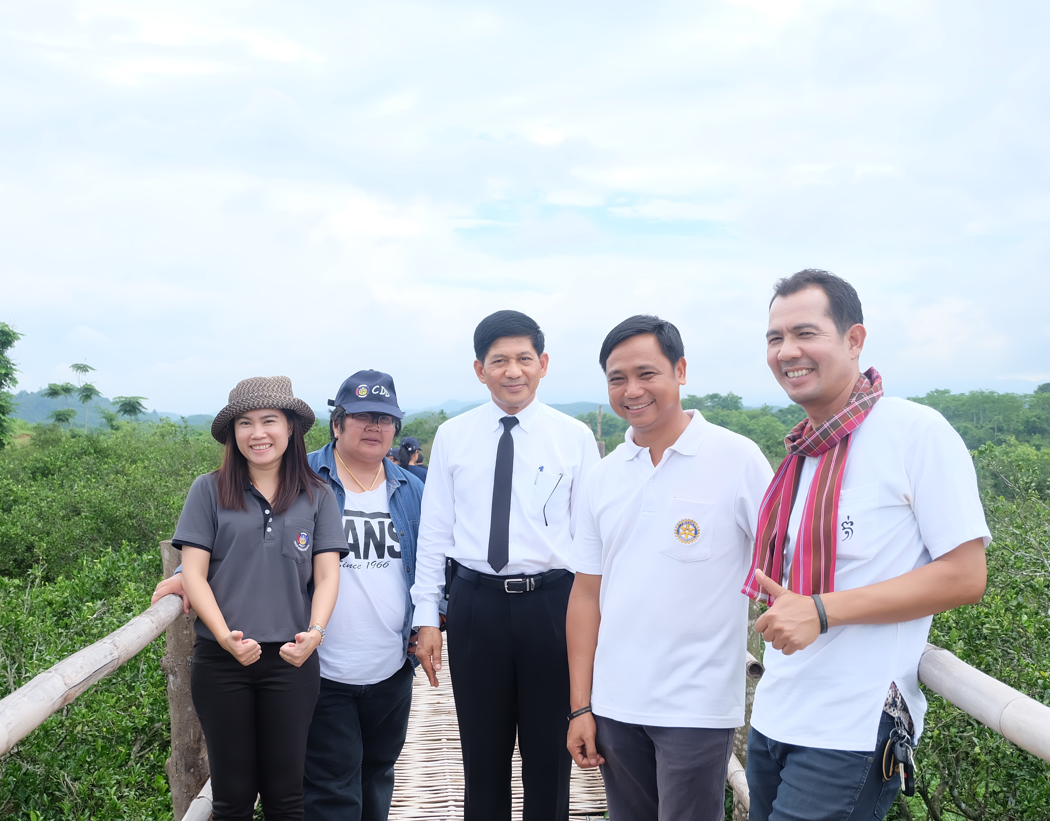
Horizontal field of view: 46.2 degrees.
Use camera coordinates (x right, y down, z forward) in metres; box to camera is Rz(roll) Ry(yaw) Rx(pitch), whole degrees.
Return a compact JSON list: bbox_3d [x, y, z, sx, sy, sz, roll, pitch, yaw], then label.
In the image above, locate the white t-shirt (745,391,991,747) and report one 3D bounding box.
[{"bbox_3d":[0.620,0.289,2.200,0.340,0.630,0.480,0,0,-33],"label":"white t-shirt"}]

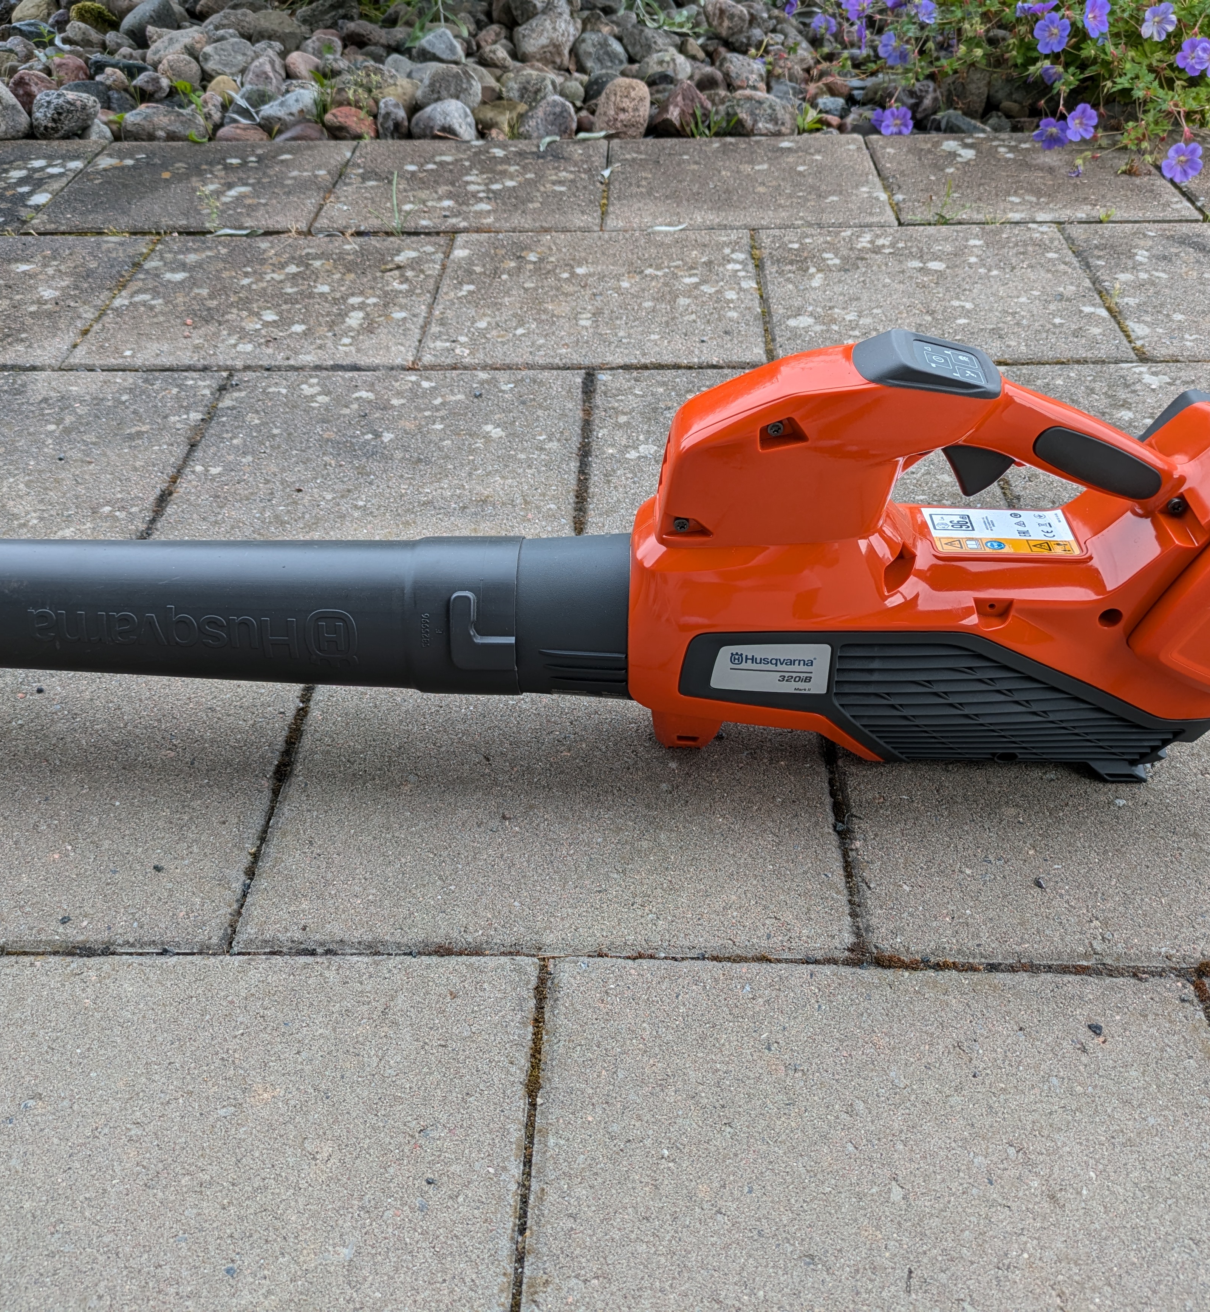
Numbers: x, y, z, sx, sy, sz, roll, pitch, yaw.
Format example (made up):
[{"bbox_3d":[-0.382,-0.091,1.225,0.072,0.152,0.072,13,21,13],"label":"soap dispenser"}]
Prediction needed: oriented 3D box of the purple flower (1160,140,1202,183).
[{"bbox_3d":[0.685,-0.589,1.502,0.050,0.048,0.022,15,28,19],"label":"purple flower"}]

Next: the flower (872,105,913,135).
[{"bbox_3d":[0.383,-0.716,1.684,0.050,0.040,0.025,7,31,10],"label":"flower"}]

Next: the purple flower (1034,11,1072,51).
[{"bbox_3d":[0.573,-0.800,1.615,0.048,0.050,0.022,17,29,20],"label":"purple flower"}]

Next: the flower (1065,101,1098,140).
[{"bbox_3d":[0.601,-0.675,1.591,0.048,0.048,0.024,-8,29,-7],"label":"flower"}]

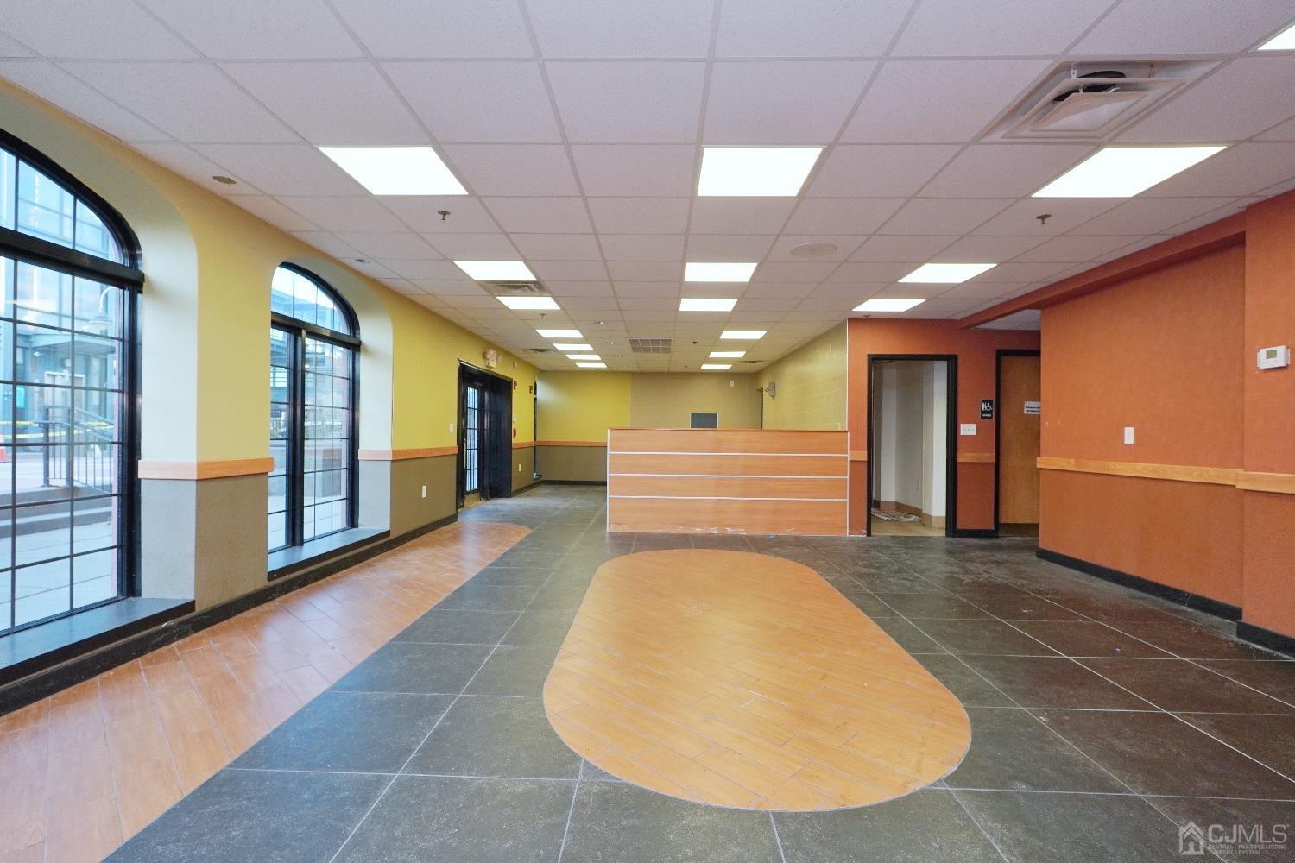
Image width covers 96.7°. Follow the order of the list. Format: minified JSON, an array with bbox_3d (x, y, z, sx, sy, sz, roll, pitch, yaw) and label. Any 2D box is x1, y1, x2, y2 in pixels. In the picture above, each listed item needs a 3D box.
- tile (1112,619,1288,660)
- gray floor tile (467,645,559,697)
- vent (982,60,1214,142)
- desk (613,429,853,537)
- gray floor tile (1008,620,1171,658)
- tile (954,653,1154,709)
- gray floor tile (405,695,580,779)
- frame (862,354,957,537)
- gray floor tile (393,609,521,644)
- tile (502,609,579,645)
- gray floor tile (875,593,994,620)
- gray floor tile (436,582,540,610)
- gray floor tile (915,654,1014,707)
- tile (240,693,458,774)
[{"bbox_3d":[3.142,1.214,3.324,0.579,0.012,0.595,1,0,1],"label":"tile"},{"bbox_3d":[-0.637,1.169,2.825,0.359,0.012,0.595,1,0,1],"label":"gray floor tile"},{"bbox_3d":[1.767,-1.328,2.314,0.595,0.070,0.595,1,0,2],"label":"vent"},{"bbox_3d":[0.910,0.578,6.882,2.752,1.183,0.600,1,0,2],"label":"desk"},{"bbox_3d":[2.471,1.179,3.257,0.588,0.012,0.578,1,0,1],"label":"gray floor tile"},{"bbox_3d":[1.924,1.198,2.760,0.609,0.012,0.595,1,0,1],"label":"tile"},{"bbox_3d":[-0.527,1.168,2.227,0.609,0.012,0.595,1,0,1],"label":"gray floor tile"},{"bbox_3d":[2.994,0.162,6.587,1.012,2.069,0.150,1,0,2],"label":"frame"},{"bbox_3d":[-1.069,1.132,3.335,0.578,0.012,0.578,1,0,1],"label":"gray floor tile"},{"bbox_3d":[-0.619,1.171,3.420,0.365,0.012,0.595,1,0,1],"label":"tile"},{"bbox_3d":[1.893,1.174,3.850,0.588,0.012,0.578,1,0,1],"label":"gray floor tile"},{"bbox_3d":[-1.056,1.135,3.915,0.578,0.012,0.578,1,0,1],"label":"gray floor tile"},{"bbox_3d":[1.495,1.193,2.771,0.250,0.012,0.595,1,0,1],"label":"gray floor tile"},{"bbox_3d":[-1.094,1.126,2.174,0.578,0.012,0.578,1,0,1],"label":"tile"}]

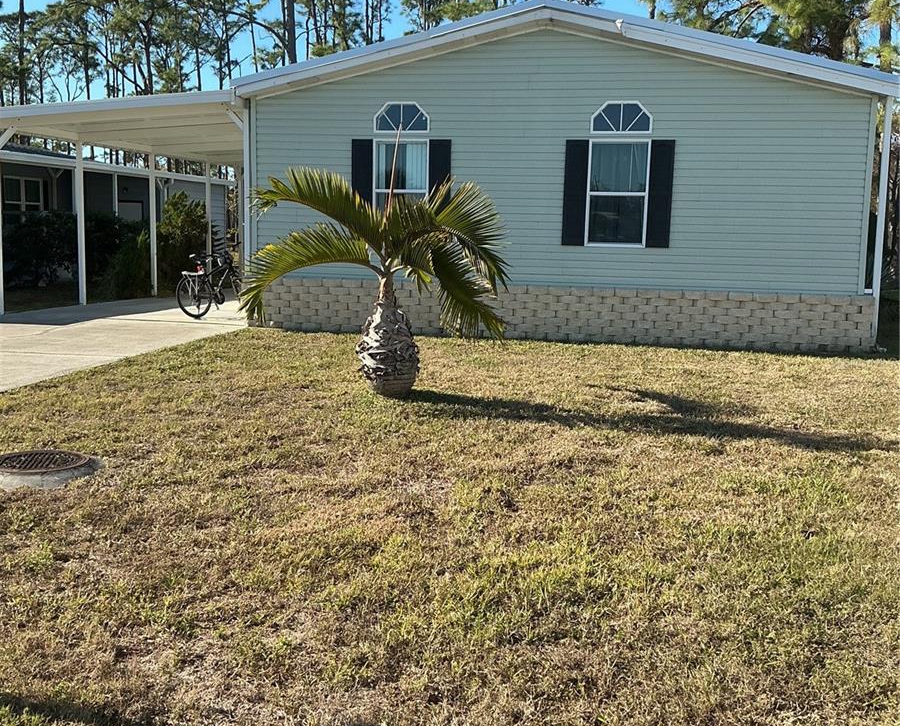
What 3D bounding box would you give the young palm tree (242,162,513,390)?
[{"bbox_3d":[-0.670,-0.765,9.050,2.420,2.050,2.050,1,8,0],"label":"young palm tree"}]

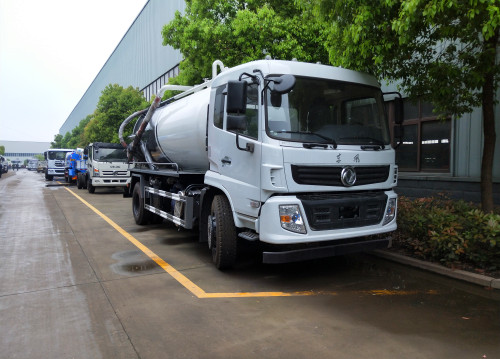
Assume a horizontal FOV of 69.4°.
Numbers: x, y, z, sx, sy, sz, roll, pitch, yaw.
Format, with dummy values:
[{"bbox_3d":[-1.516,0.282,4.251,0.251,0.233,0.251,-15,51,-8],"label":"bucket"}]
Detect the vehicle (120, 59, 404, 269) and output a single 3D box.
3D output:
[{"bbox_3d":[-0.707,-0.518,8.180,2.600,3.400,8.150,-1,3,-29],"label":"vehicle"}]

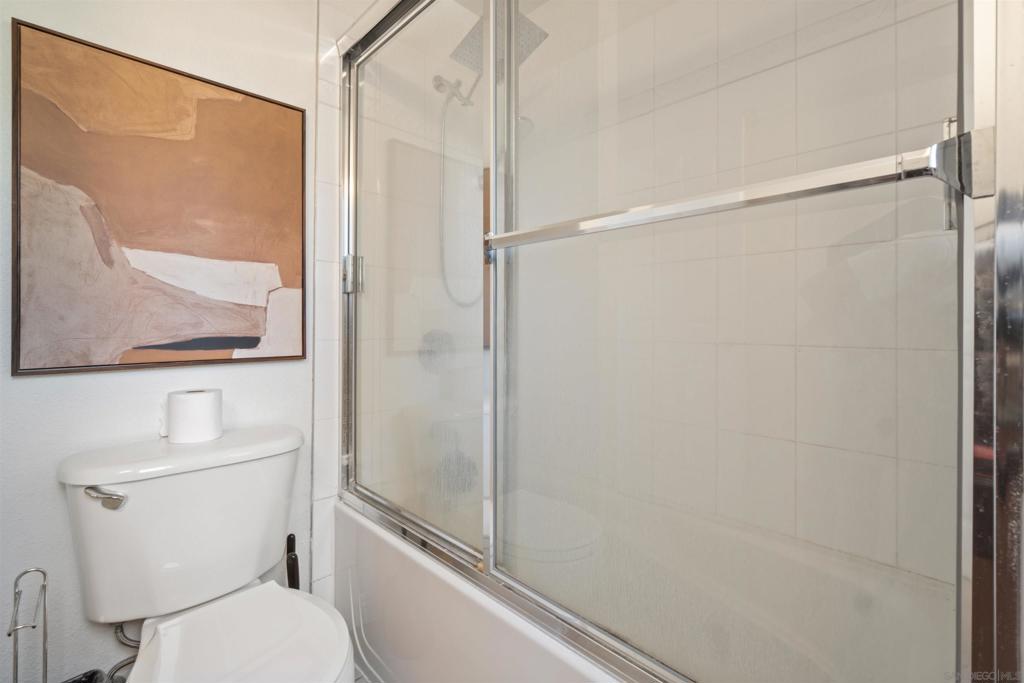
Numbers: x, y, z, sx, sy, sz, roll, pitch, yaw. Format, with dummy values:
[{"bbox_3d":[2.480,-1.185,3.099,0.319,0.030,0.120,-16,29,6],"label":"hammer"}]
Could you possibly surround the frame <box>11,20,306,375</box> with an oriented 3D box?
[{"bbox_3d":[-0.865,-0.312,1.128,0.598,0.762,0.035,0,0,-43],"label":"frame"}]

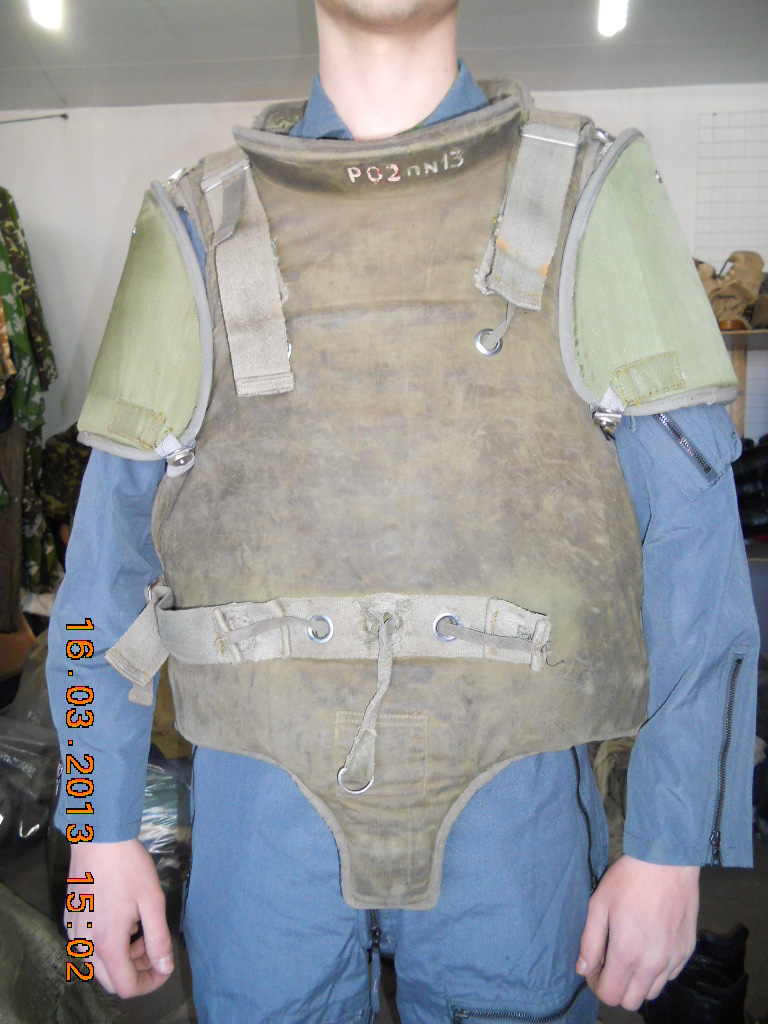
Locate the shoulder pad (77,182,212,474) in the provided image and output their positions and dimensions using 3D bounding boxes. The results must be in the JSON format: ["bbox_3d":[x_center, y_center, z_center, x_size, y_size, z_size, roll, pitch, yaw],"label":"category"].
[{"bbox_3d":[-0.193,-0.160,0.690,0.130,0.245,0.130,8,7,18],"label":"shoulder pad"}]

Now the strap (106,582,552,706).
[{"bbox_3d":[-0.056,0.115,0.663,0.383,0.113,0.083,0,7,10],"label":"strap"}]

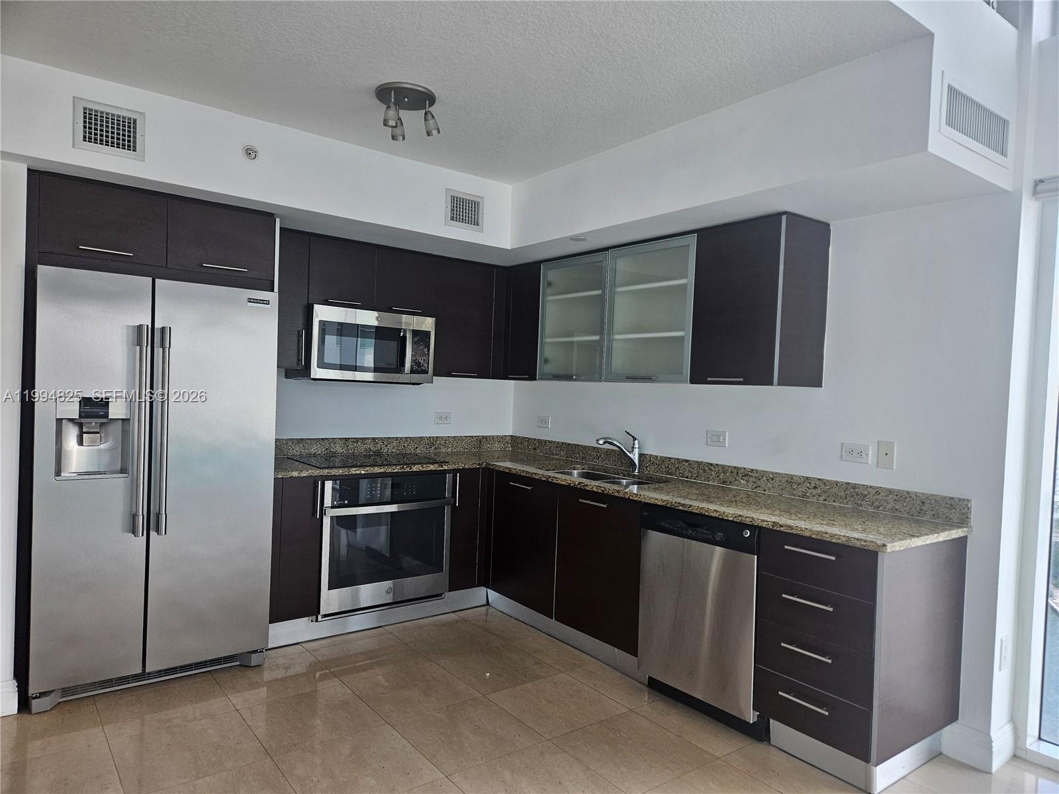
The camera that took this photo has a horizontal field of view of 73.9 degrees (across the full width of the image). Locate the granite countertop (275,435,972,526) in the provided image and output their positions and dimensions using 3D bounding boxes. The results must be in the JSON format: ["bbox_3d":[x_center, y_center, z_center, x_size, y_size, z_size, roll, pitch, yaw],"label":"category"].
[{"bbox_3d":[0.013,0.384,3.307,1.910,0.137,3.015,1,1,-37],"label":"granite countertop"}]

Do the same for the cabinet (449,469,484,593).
[{"bbox_3d":[-0.562,0.762,4.361,0.202,0.708,0.634,2,1,-37],"label":"cabinet"}]

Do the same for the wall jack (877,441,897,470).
[{"bbox_3d":[1.482,0.242,2.922,0.008,0.112,0.073,2,1,-37],"label":"wall jack"}]

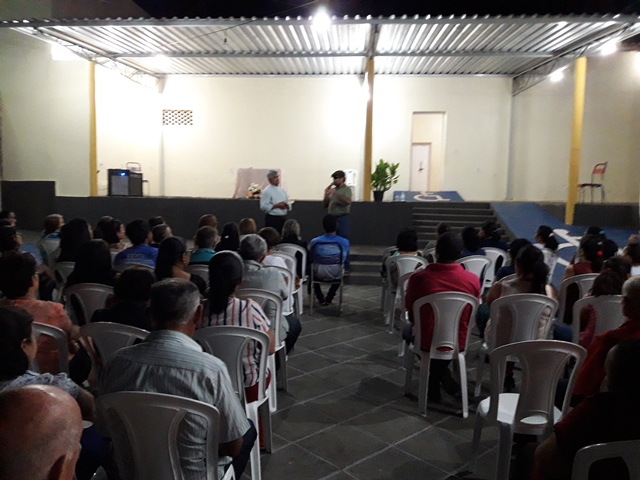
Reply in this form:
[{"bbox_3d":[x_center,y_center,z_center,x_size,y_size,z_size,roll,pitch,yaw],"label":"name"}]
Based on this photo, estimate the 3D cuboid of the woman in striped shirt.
[{"bbox_3d":[-0.477,0.621,2.904,0.480,1.190,0.680,2,6,5],"label":"woman in striped shirt"}]

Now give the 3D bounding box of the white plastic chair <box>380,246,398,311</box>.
[{"bbox_3d":[1.038,0.496,6.931,0.460,0.890,0.520,1,5,1],"label":"white plastic chair"}]

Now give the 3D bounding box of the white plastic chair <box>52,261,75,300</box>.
[{"bbox_3d":[-2.103,0.578,4.743,0.440,0.860,0.510,2,6,6],"label":"white plastic chair"}]

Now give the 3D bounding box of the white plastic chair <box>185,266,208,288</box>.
[{"bbox_3d":[-0.952,0.611,4.634,0.440,0.860,0.510,2,6,5],"label":"white plastic chair"}]

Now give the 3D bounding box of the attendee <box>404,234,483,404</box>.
[{"bbox_3d":[0.830,0.559,3.915,0.560,1.300,0.700,1,5,-2],"label":"attendee"}]

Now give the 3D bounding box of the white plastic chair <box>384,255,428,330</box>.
[{"bbox_3d":[0.968,0.589,5.956,0.470,0.885,0.520,1,6,2],"label":"white plastic chair"}]

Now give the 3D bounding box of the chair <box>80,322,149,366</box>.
[{"bbox_3d":[-0.973,0.793,2.733,0.440,0.860,0.510,2,6,5],"label":"chair"}]

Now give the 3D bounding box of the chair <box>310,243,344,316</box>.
[{"bbox_3d":[0.089,0.452,6.433,0.420,0.870,0.500,1,6,4],"label":"chair"}]

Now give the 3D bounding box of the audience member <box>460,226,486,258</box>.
[{"bbox_3d":[1.750,0.423,6.199,0.470,1.200,0.750,0,6,-10],"label":"audience member"}]

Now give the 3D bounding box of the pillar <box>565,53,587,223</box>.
[{"bbox_3d":[4.978,-1.903,10.105,0.180,3.220,0.180,1,6,4],"label":"pillar"}]

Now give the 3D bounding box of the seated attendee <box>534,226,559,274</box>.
[{"bbox_3d":[2.816,0.384,6.916,0.460,1.180,0.750,-1,6,-18],"label":"seated attendee"}]

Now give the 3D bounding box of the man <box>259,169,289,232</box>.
[{"bbox_3d":[-0.800,-0.309,8.764,0.380,1.740,0.500,4,7,30],"label":"man"}]

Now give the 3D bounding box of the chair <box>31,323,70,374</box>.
[{"bbox_3d":[-1.403,0.825,2.861,0.460,0.890,0.520,2,5,13],"label":"chair"}]

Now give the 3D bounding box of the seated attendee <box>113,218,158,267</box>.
[{"bbox_3d":[-1.640,0.421,5.159,0.500,1.289,0.760,2,6,15],"label":"seated attendee"}]

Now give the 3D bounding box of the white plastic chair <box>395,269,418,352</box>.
[{"bbox_3d":[0.883,0.684,4.820,0.460,0.890,0.520,1,5,2],"label":"white plastic chair"}]

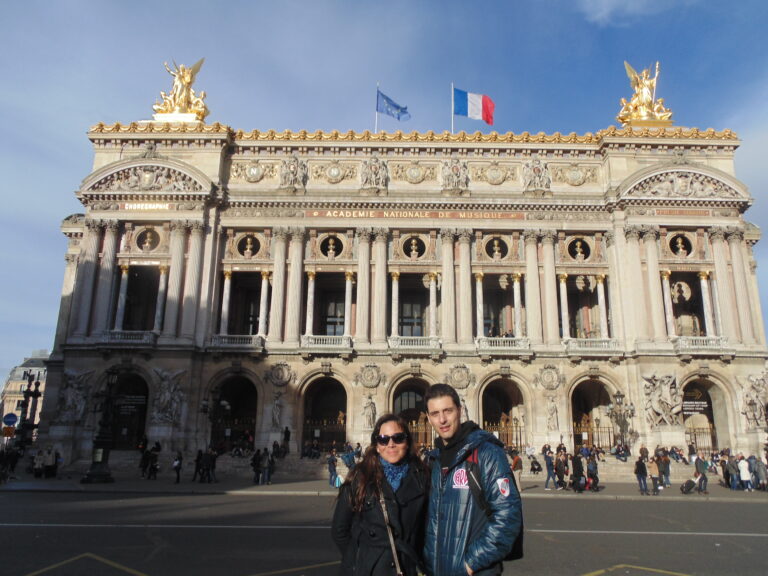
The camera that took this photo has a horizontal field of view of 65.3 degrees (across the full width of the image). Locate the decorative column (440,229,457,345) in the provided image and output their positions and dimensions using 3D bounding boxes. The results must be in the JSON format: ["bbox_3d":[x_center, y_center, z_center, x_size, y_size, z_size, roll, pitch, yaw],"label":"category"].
[{"bbox_3d":[5.575,-0.147,51.618,1.250,10.211,1.250,1,-14,1],"label":"decorative column"}]

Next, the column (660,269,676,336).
[{"bbox_3d":[23.509,1.318,49.401,0.700,5.539,0.700,1,-14,0],"label":"column"}]

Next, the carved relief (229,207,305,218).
[{"bbox_3d":[-10.243,-6.554,51.951,6.674,1.044,0.300,1,-14,0],"label":"carved relief"}]

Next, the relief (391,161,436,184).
[{"bbox_3d":[2.815,-10.756,55.749,4.281,2.428,0.350,1,-15,1],"label":"relief"}]

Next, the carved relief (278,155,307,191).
[{"bbox_3d":[-8.476,-10.598,55.491,2.544,3.673,0.900,1,-15,1],"label":"carved relief"}]

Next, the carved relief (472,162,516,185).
[{"bbox_3d":[10.098,-10.401,54.730,3.900,2.230,0.400,1,-14,1],"label":"carved relief"}]

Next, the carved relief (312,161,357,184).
[{"bbox_3d":[-4.424,-10.269,53.111,4.165,2.355,0.400,1,-14,0],"label":"carved relief"}]

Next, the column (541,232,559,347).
[{"bbox_3d":[14.552,-0.104,52.823,1.300,10.100,1.300,1,-15,0],"label":"column"}]

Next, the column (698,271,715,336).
[{"bbox_3d":[26.944,1.316,49.961,0.740,5.696,0.740,1,-14,1],"label":"column"}]

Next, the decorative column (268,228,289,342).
[{"bbox_3d":[-8.912,-0.270,50.501,1.250,9.885,1.250,1,-14,0],"label":"decorative column"}]

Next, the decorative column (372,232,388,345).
[{"bbox_3d":[-0.283,-0.190,50.524,1.250,9.973,1.250,1,-14,0],"label":"decorative column"}]

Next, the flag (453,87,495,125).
[{"bbox_3d":[8.590,-17.262,57.078,3.959,3.938,1.000,1,-14,0],"label":"flag"}]

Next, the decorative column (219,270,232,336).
[{"bbox_3d":[-14.007,1.284,52.987,0.720,5.684,0.720,1,-15,0],"label":"decorative column"}]

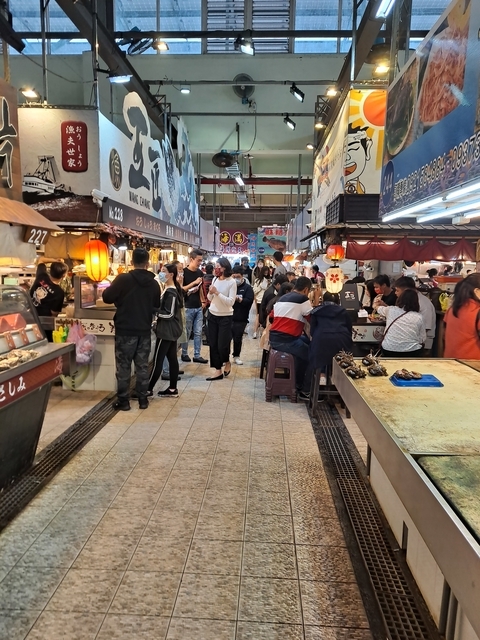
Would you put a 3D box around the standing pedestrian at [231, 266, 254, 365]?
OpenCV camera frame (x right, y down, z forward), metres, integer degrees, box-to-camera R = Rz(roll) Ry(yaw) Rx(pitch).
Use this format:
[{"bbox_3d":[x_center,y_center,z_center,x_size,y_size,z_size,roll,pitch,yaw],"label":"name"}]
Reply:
[{"bbox_3d":[-0.008,-0.100,7.197,0.520,1.570,0.420,5,8,28],"label":"standing pedestrian"}]

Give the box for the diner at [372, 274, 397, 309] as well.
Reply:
[{"bbox_3d":[1.849,0.095,5.615,0.500,1.310,0.700,7,10,40],"label":"diner"}]

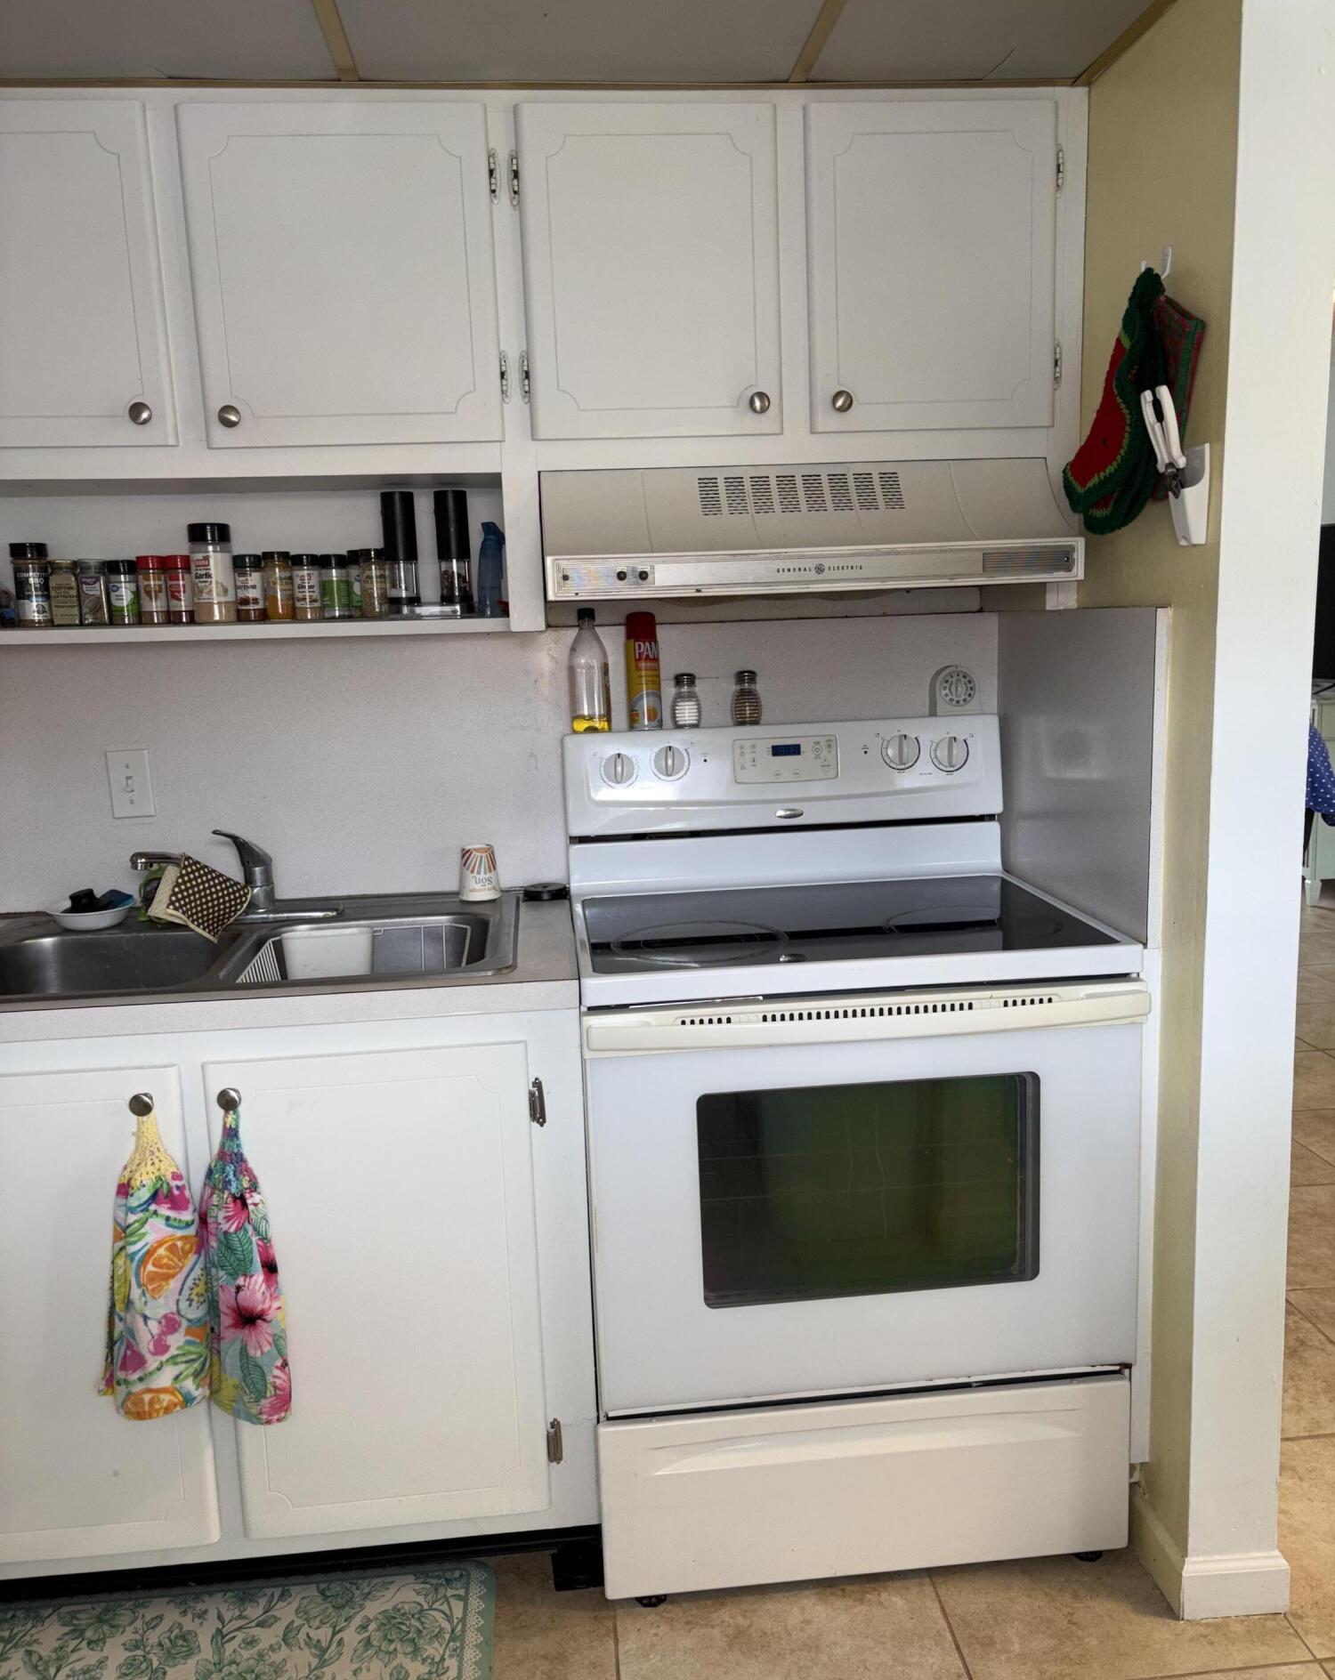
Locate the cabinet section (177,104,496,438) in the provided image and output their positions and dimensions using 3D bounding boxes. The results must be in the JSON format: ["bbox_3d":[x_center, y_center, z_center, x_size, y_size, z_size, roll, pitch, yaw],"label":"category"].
[{"bbox_3d":[-0.450,-0.788,1.966,0.403,0.438,0.310,-3,9,-5],"label":"cabinet section"}]

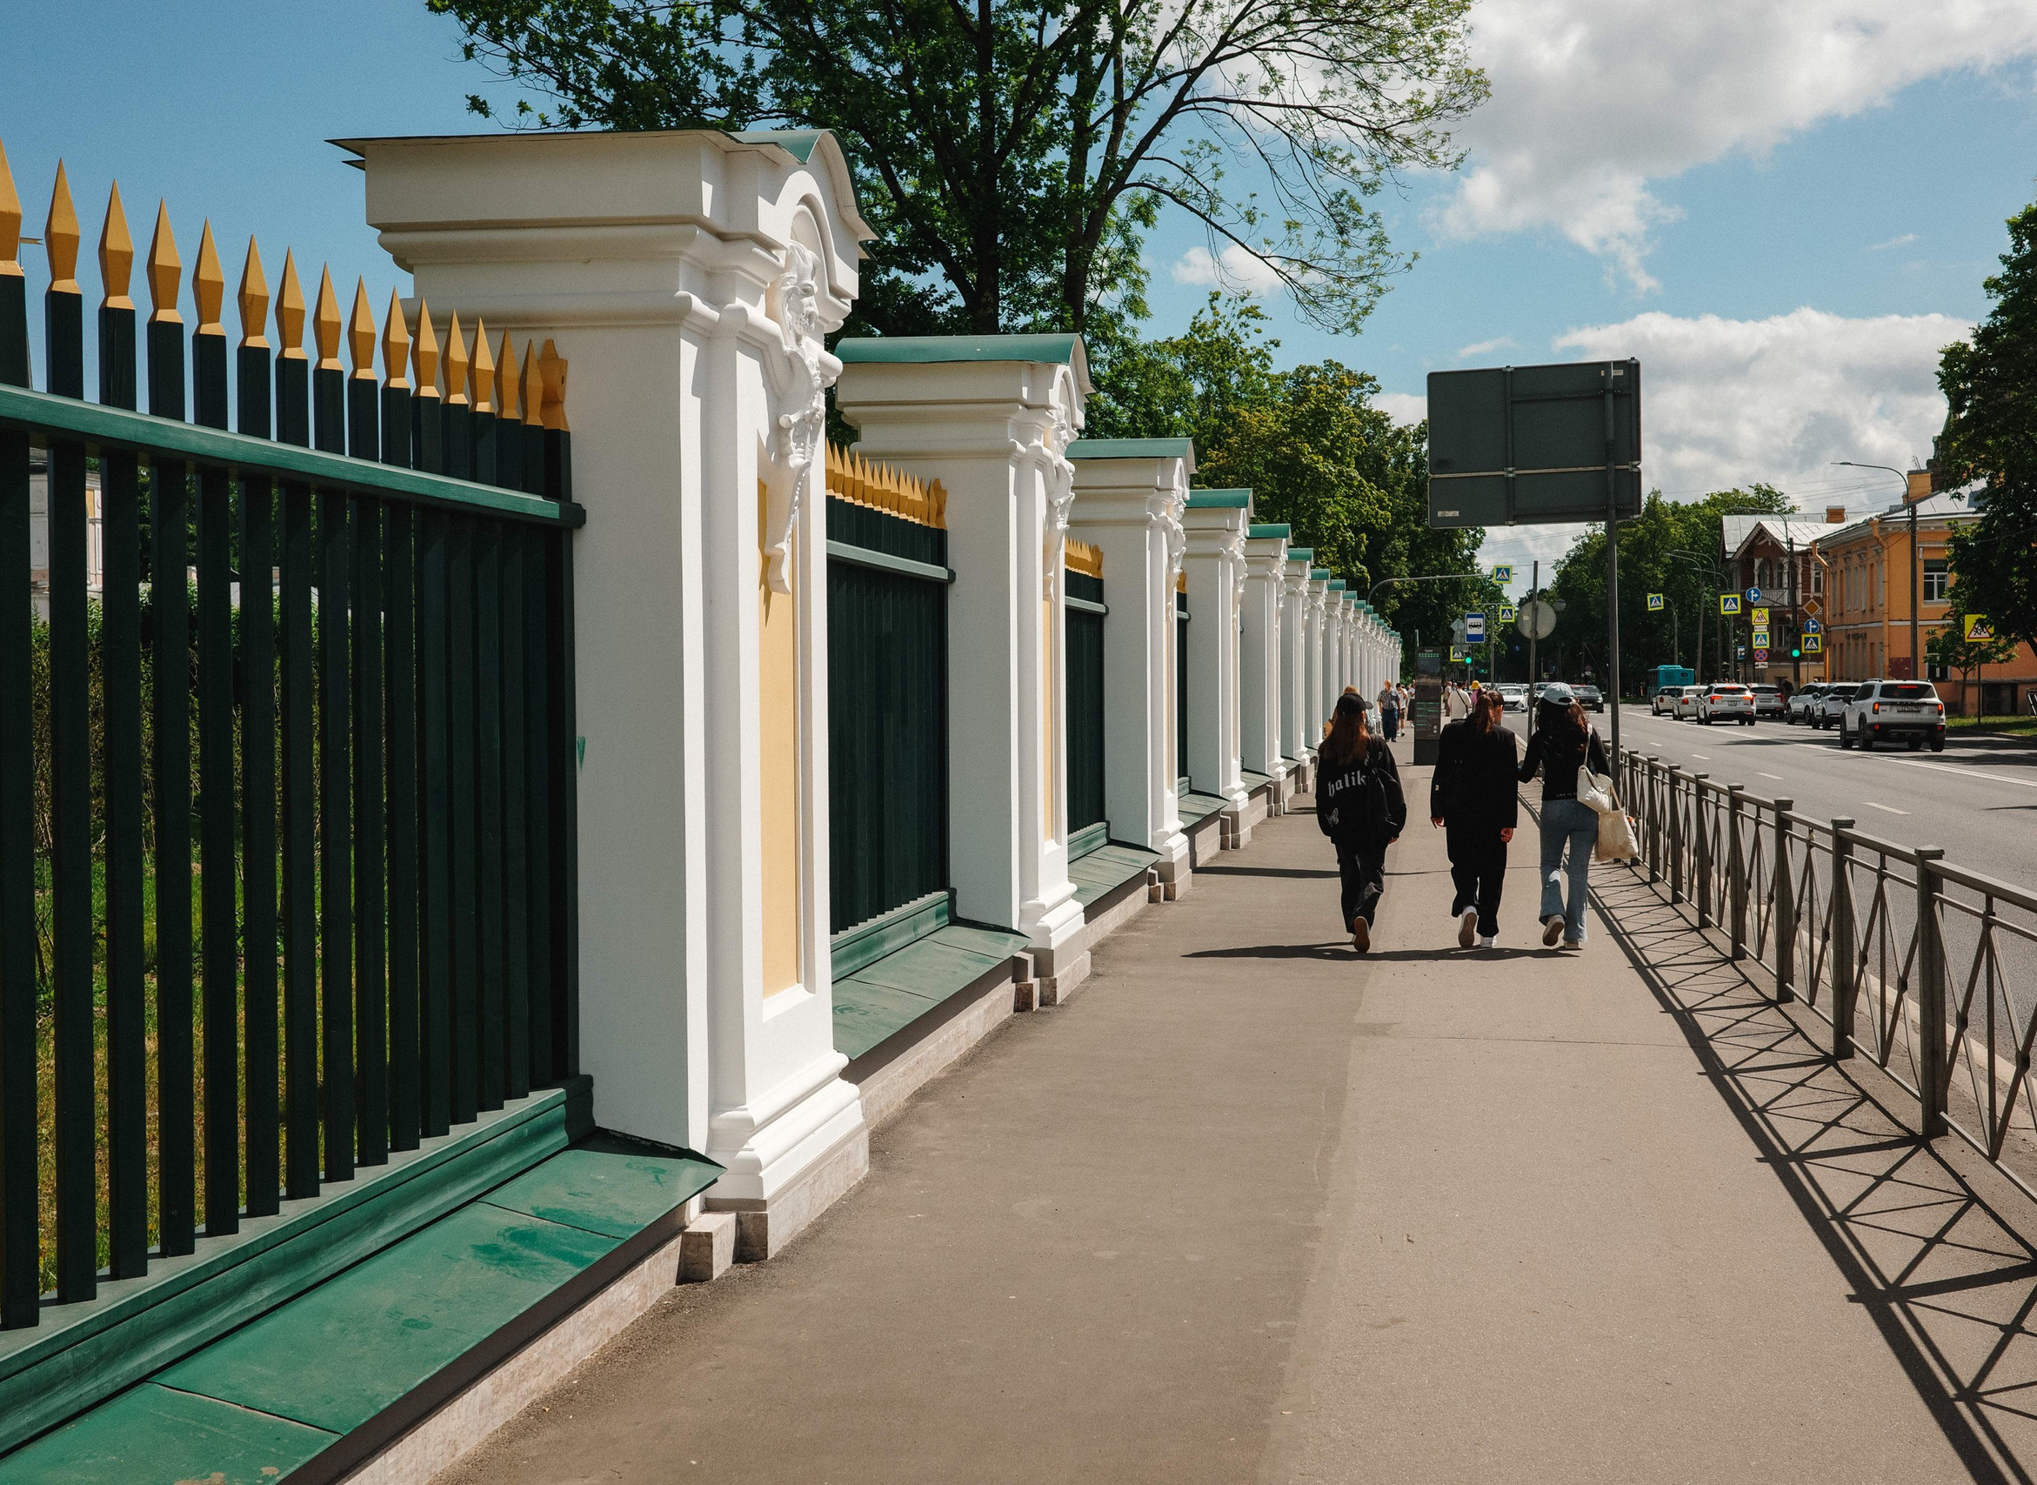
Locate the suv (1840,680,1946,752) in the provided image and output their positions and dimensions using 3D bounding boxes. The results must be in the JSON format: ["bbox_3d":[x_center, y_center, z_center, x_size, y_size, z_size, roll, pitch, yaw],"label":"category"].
[{"bbox_3d":[22.661,-0.699,64.306,1.920,1.780,4.680,0,1,10],"label":"suv"}]

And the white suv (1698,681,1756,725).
[{"bbox_3d":[28.697,-1.534,100.193,1.840,1.670,4.450,0,1,10],"label":"white suv"}]

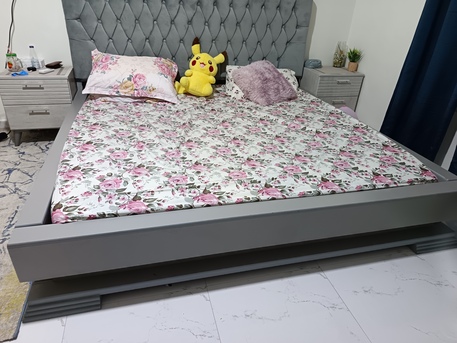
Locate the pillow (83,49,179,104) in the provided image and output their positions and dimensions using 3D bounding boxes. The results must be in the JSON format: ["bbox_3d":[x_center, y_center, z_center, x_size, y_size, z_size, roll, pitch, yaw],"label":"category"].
[{"bbox_3d":[-0.720,-0.720,2.398,0.702,0.146,0.497,1,56,-13],"label":"pillow"}]

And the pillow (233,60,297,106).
[{"bbox_3d":[0.305,-0.744,2.654,0.416,0.130,0.421,-22,68,-32],"label":"pillow"}]

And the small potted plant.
[{"bbox_3d":[1.333,-1.172,3.341,0.154,0.219,0.154,-5,32,-15],"label":"small potted plant"}]

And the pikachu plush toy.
[{"bbox_3d":[-0.235,-0.892,2.710,0.389,0.421,0.259,6,20,-6],"label":"pikachu plush toy"}]

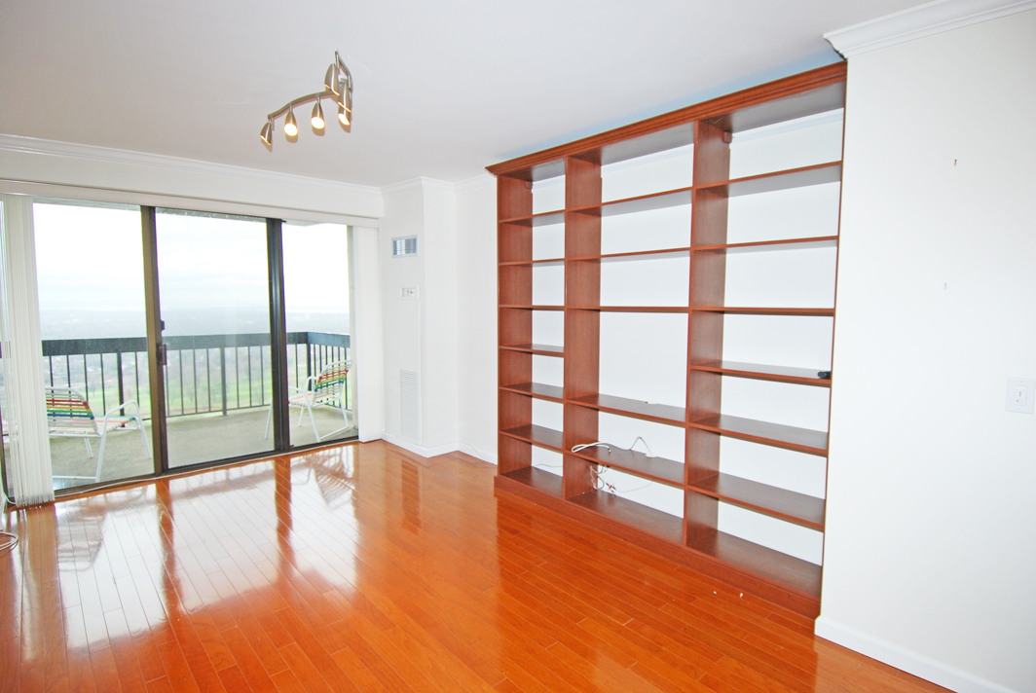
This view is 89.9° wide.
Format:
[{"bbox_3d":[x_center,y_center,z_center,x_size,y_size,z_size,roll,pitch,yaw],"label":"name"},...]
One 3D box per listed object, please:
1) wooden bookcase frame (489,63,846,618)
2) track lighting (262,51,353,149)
[{"bbox_3d":[0.708,-0.043,3.235,0.384,2.451,2.354,-5,7,-42],"label":"wooden bookcase frame"},{"bbox_3d":[-0.965,-1.175,2.507,0.270,0.205,1.020,-5,7,-42],"label":"track lighting"}]

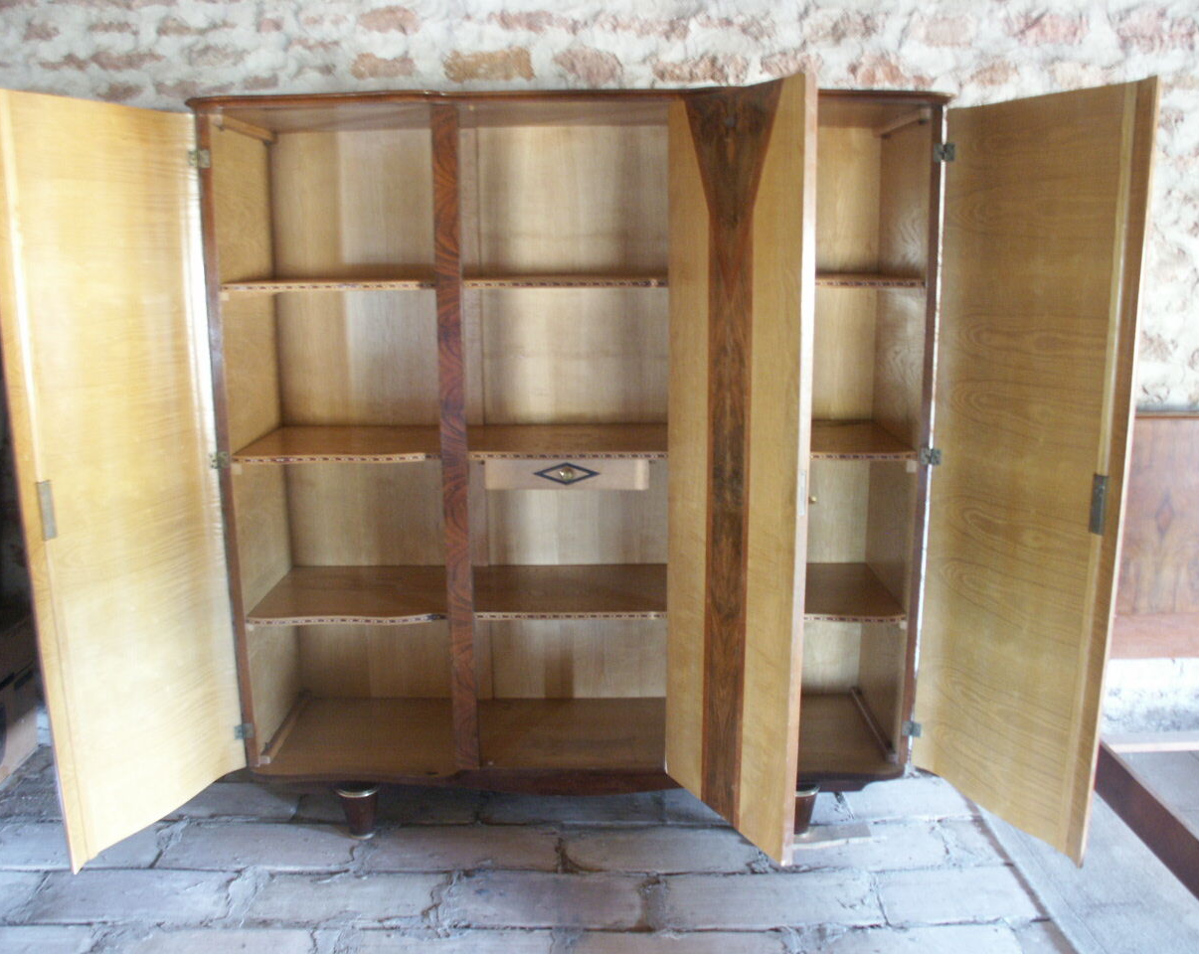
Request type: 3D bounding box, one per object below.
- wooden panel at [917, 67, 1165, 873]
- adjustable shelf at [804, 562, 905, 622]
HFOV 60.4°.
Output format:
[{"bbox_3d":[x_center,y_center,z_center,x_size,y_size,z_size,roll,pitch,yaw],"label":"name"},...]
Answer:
[{"bbox_3d":[0.930,0.007,2.297,0.045,1.637,0.527,-6,13,-27],"label":"wooden panel"},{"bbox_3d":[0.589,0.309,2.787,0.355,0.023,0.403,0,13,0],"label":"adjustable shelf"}]

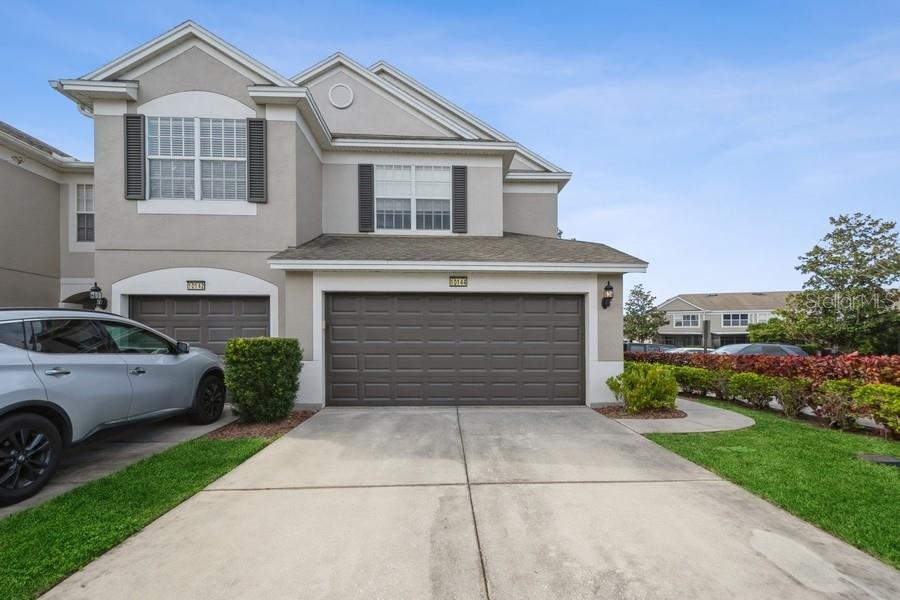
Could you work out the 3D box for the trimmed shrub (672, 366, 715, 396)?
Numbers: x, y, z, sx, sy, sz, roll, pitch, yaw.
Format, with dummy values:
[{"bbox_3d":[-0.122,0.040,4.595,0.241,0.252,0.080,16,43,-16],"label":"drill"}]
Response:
[{"bbox_3d":[5.580,1.870,8.600,0.700,0.690,0.760,0,-3,0],"label":"trimmed shrub"}]

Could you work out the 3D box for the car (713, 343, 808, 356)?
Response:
[{"bbox_3d":[11.600,2.420,14.300,4.600,1.500,1.820,0,-3,0],"label":"car"}]

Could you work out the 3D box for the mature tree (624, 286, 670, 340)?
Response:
[{"bbox_3d":[14.800,1.850,29.000,4.400,6.100,4.400,0,-3,0],"label":"mature tree"}]

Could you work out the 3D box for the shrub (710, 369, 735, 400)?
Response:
[{"bbox_3d":[5.620,1.770,7.780,0.600,0.670,0.620,0,-3,0],"label":"shrub"}]

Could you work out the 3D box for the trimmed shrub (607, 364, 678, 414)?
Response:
[{"bbox_3d":[3.420,1.565,6.700,1.160,0.870,1.030,0,-3,0],"label":"trimmed shrub"}]

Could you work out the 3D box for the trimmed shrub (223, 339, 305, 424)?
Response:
[{"bbox_3d":[-2.950,1.275,6.100,0.950,1.290,0.930,0,-3,0],"label":"trimmed shrub"}]

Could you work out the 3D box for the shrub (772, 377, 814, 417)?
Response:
[{"bbox_3d":[5.600,1.600,6.140,0.610,0.700,0.630,0,-3,0],"label":"shrub"}]

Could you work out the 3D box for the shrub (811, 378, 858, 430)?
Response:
[{"bbox_3d":[5.580,1.530,5.450,0.590,0.730,0.610,0,-3,0],"label":"shrub"}]

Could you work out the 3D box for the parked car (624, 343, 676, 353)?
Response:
[{"bbox_3d":[11.100,3.100,20.300,4.800,1.650,1.900,0,-3,0],"label":"parked car"}]

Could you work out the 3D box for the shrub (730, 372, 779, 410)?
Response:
[{"bbox_3d":[5.600,1.660,6.920,0.690,0.700,0.710,0,-3,0],"label":"shrub"}]

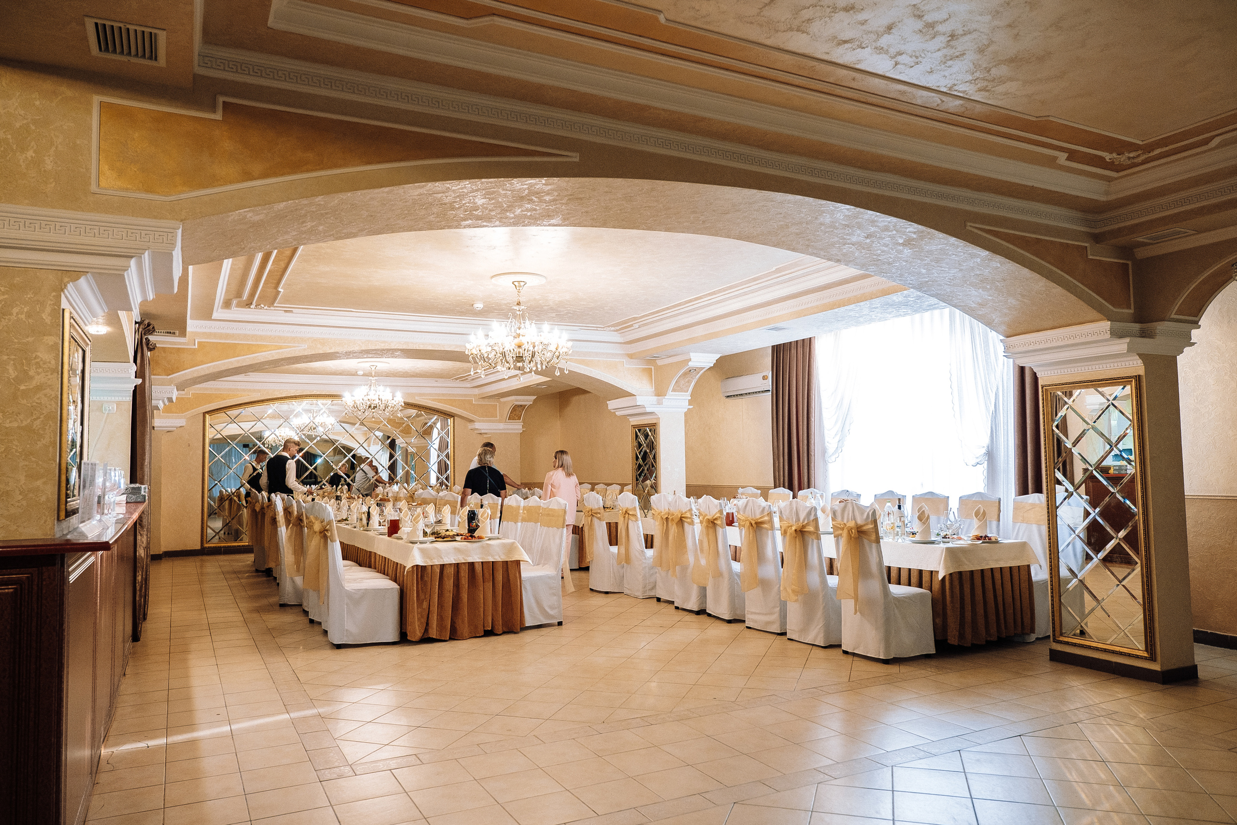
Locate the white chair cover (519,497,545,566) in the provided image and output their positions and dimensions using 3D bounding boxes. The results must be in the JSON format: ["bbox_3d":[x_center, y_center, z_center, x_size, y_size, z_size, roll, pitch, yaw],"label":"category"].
[{"bbox_3d":[-1.082,1.374,7.943,0.594,1.108,0.443,1,-4,-28],"label":"white chair cover"}]

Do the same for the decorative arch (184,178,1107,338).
[{"bbox_3d":[0.625,-0.823,4.334,5.130,0.460,0.710,1,-4,-27],"label":"decorative arch"}]

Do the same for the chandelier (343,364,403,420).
[{"bbox_3d":[-3.622,-0.290,12.174,0.901,0.822,0.901,2,-5,-28],"label":"chandelier"}]

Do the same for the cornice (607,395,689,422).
[{"bbox_3d":[0.409,-0.042,10.917,0.866,0.267,0.785,1,-4,-28],"label":"cornice"}]

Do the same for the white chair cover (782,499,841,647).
[{"bbox_3d":[1.640,1.243,6.541,0.604,1.108,0.443,1,-4,-28],"label":"white chair cover"}]

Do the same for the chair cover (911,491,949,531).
[{"bbox_3d":[2.716,1.288,7.595,0.570,1.080,0.460,1,-4,-28],"label":"chair cover"}]

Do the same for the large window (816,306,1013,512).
[{"bbox_3d":[3.000,0.431,8.748,0.174,2.964,2.643,2,-5,-28],"label":"large window"}]

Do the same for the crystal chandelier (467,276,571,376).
[{"bbox_3d":[-0.883,-0.753,7.316,0.920,0.870,0.920,-1,-3,0],"label":"crystal chandelier"}]

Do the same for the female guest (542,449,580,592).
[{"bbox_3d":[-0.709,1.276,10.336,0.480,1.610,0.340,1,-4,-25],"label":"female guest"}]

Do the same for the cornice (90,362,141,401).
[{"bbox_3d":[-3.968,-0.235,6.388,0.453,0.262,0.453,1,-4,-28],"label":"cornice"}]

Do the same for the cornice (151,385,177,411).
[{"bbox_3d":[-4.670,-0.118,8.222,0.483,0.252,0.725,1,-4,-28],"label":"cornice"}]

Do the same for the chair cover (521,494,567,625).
[{"bbox_3d":[-0.787,1.337,7.415,0.530,1.130,0.420,1,-4,-27],"label":"chair cover"}]

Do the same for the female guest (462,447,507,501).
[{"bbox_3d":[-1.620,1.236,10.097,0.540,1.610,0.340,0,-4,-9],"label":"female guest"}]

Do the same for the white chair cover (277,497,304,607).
[{"bbox_3d":[-3.298,1.439,8.682,0.570,1.080,0.460,1,-4,-28],"label":"white chair cover"}]

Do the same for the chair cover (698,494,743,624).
[{"bbox_3d":[1.054,1.304,7.469,0.570,1.080,0.460,1,-4,-28],"label":"chair cover"}]

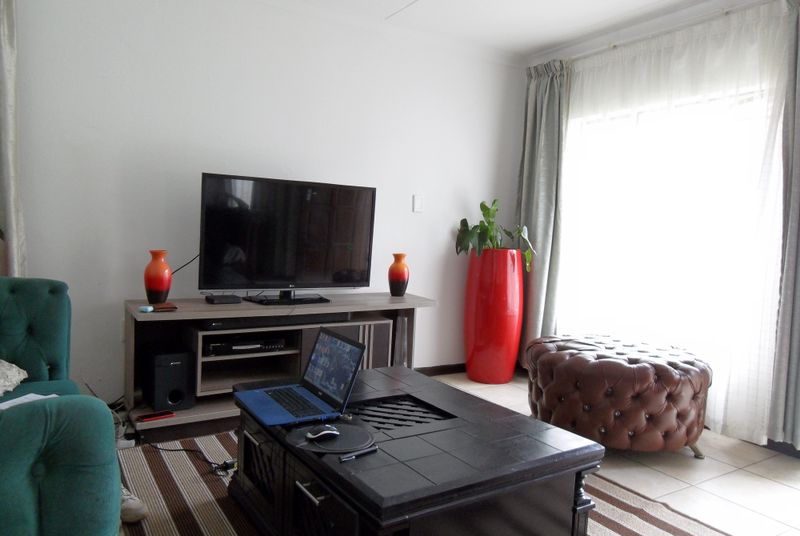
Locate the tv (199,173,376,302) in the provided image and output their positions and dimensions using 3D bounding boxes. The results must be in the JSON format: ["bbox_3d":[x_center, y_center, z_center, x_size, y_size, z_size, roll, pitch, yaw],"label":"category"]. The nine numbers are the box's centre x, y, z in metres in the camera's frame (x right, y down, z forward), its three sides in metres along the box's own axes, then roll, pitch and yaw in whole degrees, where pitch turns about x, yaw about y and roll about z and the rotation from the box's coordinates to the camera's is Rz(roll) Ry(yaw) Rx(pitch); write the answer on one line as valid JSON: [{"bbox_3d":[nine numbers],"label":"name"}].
[{"bbox_3d":[-0.631,-0.160,3.303,1.071,0.710,0.273,1,4,-32],"label":"tv"}]

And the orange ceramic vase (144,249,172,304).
[{"bbox_3d":[-1.296,0.047,2.978,0.150,0.292,0.150,1,4,-32],"label":"orange ceramic vase"}]

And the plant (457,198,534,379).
[{"bbox_3d":[0.713,0.165,4.137,0.493,1.355,0.472,3,3,0],"label":"plant"}]

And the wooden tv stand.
[{"bbox_3d":[-0.626,0.515,3.272,1.777,0.632,0.535,0,4,-34],"label":"wooden tv stand"}]

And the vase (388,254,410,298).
[{"bbox_3d":[-0.006,0.045,3.792,0.147,0.296,0.147,3,3,0],"label":"vase"}]

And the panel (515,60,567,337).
[{"bbox_3d":[1.062,-0.371,4.295,0.121,2.373,0.383,1,4,-32],"label":"panel"}]

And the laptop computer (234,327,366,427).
[{"bbox_3d":[-0.361,0.370,1.953,0.331,0.248,0.376,1,4,-31],"label":"laptop computer"}]

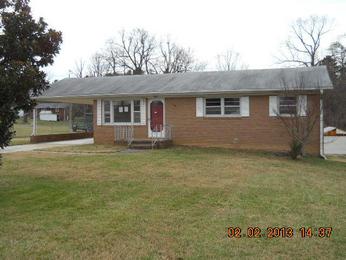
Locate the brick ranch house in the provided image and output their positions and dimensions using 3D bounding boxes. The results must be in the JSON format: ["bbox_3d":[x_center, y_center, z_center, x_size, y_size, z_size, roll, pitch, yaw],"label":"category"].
[{"bbox_3d":[0.720,-1.220,23.600,16.700,4.800,8.500,0,1,19],"label":"brick ranch house"}]

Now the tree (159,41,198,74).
[{"bbox_3d":[0.584,-5.338,48.000,5.175,12.540,5.175,0,1,0],"label":"tree"}]

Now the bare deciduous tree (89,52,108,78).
[{"bbox_3d":[-10.467,-5.011,52.000,2.951,11.757,2.951,0,1,0],"label":"bare deciduous tree"}]

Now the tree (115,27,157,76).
[{"bbox_3d":[-4.560,-5.681,45.000,5.362,13.321,5.362,0,1,0],"label":"tree"}]

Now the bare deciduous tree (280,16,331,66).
[{"bbox_3d":[15.037,-5.876,42.000,6.434,14.008,6.434,0,1,0],"label":"bare deciduous tree"}]

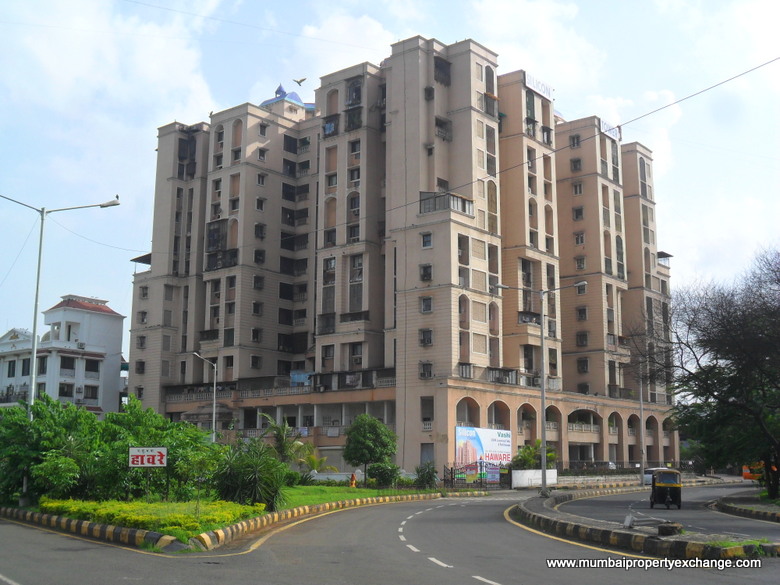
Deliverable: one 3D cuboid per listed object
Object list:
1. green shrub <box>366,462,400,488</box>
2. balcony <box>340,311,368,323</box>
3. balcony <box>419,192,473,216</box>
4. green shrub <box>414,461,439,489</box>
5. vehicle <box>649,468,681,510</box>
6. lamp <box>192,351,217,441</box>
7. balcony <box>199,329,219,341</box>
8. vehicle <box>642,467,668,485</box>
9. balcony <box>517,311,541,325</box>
[{"bbox_3d":[-0.465,13.640,73.750,2.459,1.811,2.336,0,-10,0],"label":"green shrub"},{"bbox_3d":[-3.365,2.663,100.444,3.337,1.082,1.200,-8,-13,38],"label":"balcony"},{"bbox_3d":[5.428,-7.975,94.508,3.669,1.551,3.887,-8,-13,38],"label":"balcony"},{"bbox_3d":[2.696,13.661,74.255,1.675,1.977,1.592,0,-10,0],"label":"green shrub"},{"bbox_3d":[11.763,8.326,42.195,1.300,1.700,2.600,-2,-10,12],"label":"vehicle"},{"bbox_3d":[-13.899,9.570,73.607,0.350,10.078,2.400,-8,-13,38],"label":"lamp"},{"bbox_3d":[-20.297,5.079,114.322,3.367,1.302,1.250,-8,-13,38],"label":"balcony"},{"bbox_3d":[27.264,18.676,100.283,1.720,1.718,4.200,-8,-13,38],"label":"vehicle"},{"bbox_3d":[14.630,2.960,102.823,1.300,1.296,3.508,-8,-13,38],"label":"balcony"}]

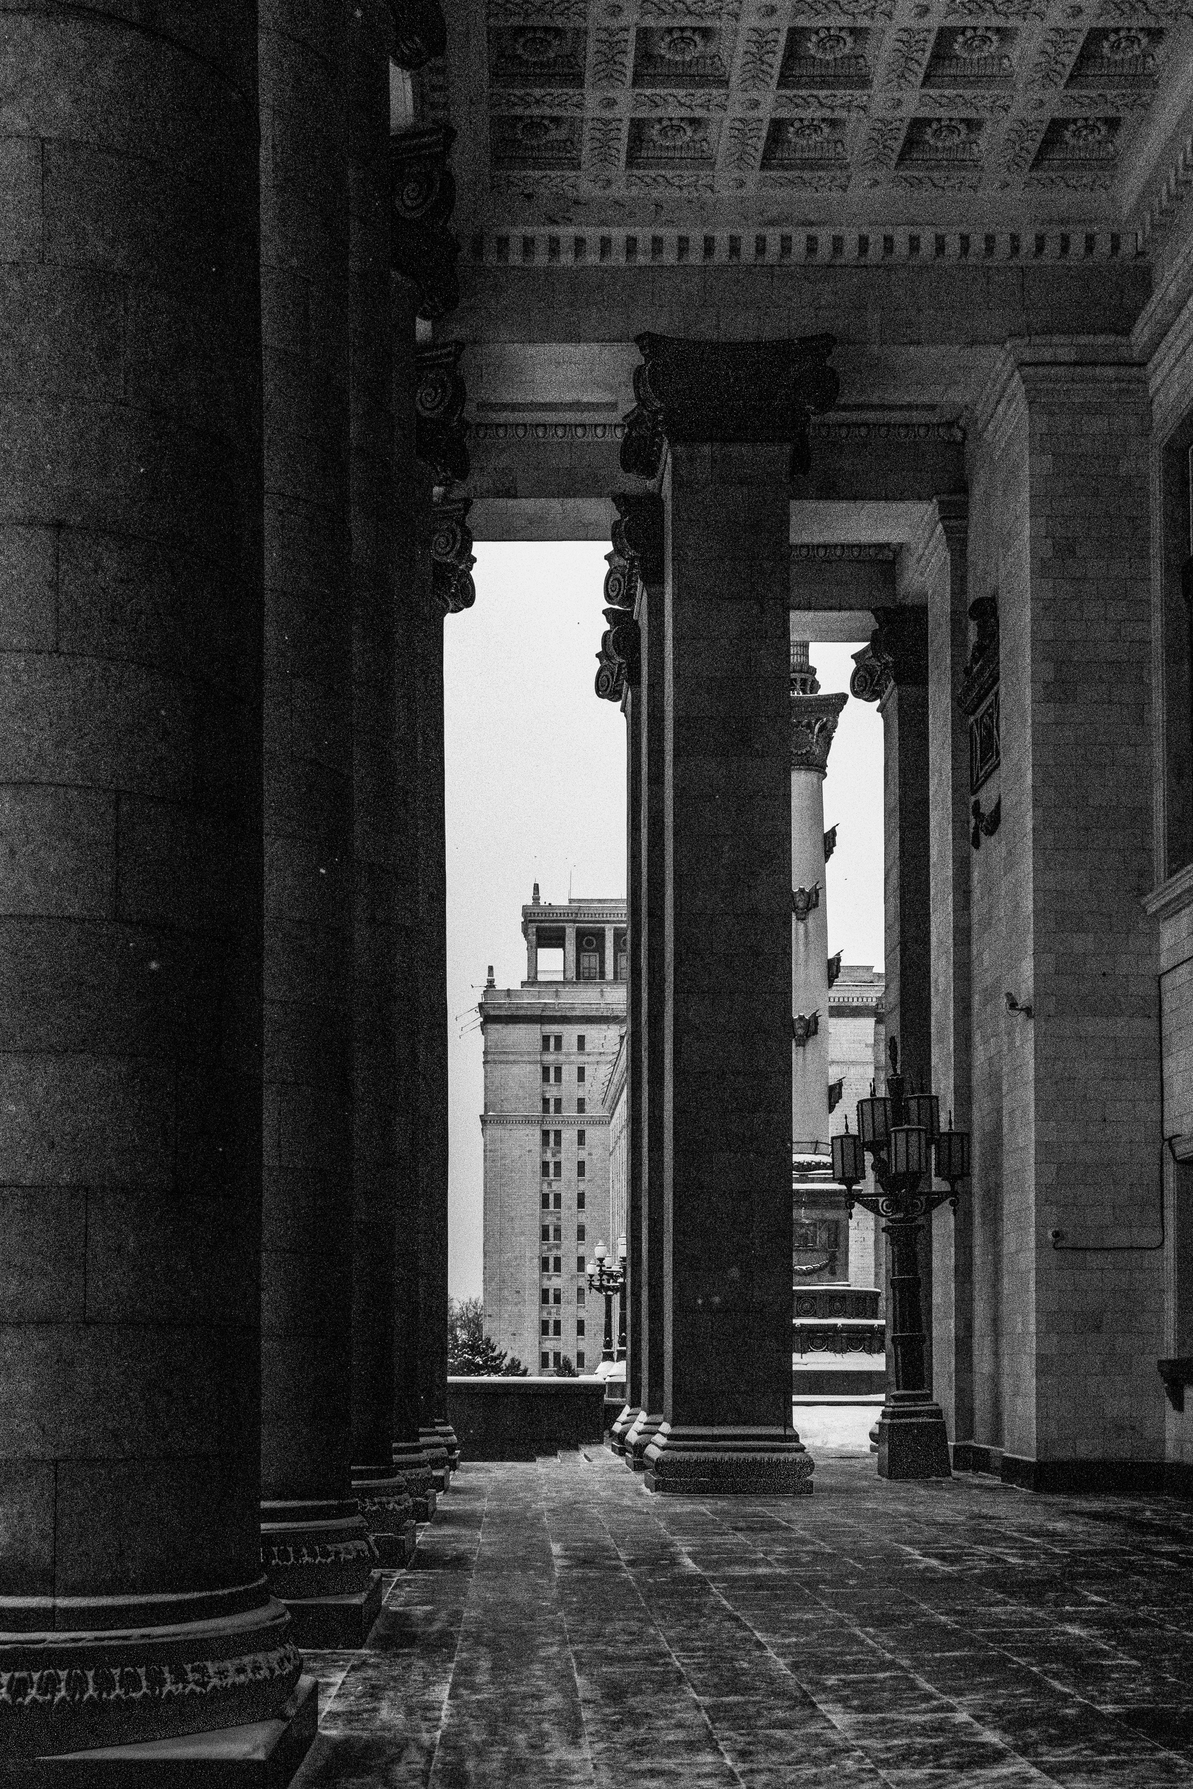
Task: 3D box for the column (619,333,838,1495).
[{"bbox_3d":[1.500,0.250,23.100,2.200,12.800,2.200,0,-3,-1],"label":"column"}]

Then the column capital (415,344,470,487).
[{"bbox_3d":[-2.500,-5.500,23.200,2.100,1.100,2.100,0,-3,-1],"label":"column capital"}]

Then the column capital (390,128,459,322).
[{"bbox_3d":[-2.330,-6.450,19.200,2.100,1.100,2.100,0,-3,-1],"label":"column capital"}]

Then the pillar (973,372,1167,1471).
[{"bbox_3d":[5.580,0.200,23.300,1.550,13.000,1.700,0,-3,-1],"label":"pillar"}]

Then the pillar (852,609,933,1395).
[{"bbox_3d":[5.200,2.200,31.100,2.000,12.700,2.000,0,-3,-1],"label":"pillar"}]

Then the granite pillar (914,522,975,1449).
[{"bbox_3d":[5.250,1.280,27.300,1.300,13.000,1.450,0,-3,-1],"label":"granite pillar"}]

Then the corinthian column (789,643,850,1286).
[{"bbox_3d":[7.400,1.900,70.000,3.000,23.200,3.000,0,-3,-1],"label":"corinthian column"}]

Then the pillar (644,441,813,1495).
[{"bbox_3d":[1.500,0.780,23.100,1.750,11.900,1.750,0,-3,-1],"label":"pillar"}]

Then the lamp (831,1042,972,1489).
[{"bbox_3d":[3.900,4.630,25.500,1.720,5.600,1.700,0,-3,-1],"label":"lamp"}]

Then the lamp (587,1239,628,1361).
[{"bbox_3d":[0.390,13.200,65.000,1.400,4.200,1.400,0,-3,-1],"label":"lamp"}]

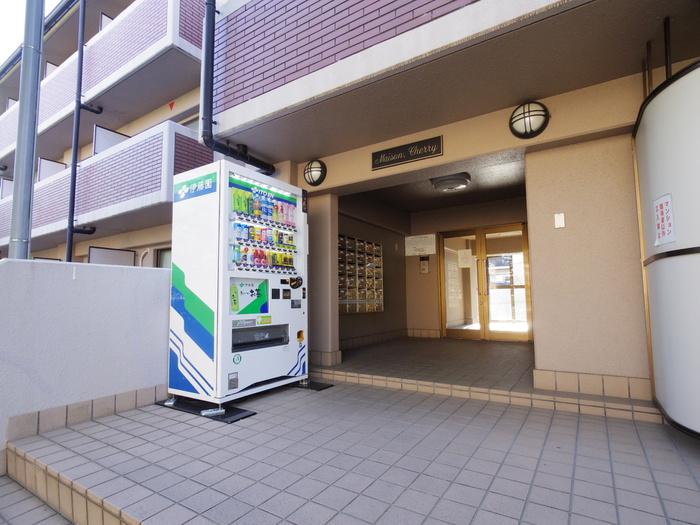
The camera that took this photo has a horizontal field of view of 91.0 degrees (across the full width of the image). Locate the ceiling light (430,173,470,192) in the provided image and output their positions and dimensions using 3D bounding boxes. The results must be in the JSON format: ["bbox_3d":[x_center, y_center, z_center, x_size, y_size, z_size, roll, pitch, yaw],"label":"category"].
[{"bbox_3d":[1.281,-0.975,4.365,0.490,0.150,0.490,-4,-6,31],"label":"ceiling light"}]

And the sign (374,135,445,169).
[{"bbox_3d":[0.523,-1.022,3.237,0.710,0.180,0.025,-4,-6,31],"label":"sign"}]

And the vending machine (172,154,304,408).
[{"bbox_3d":[-0.966,0.185,3.169,0.650,1.860,1.020,-4,-6,31],"label":"vending machine"}]

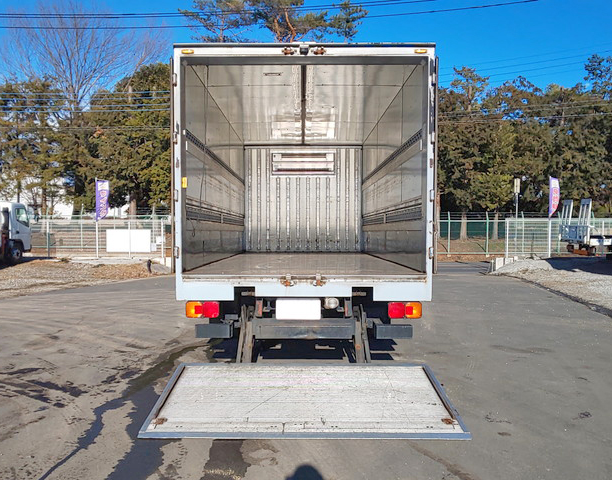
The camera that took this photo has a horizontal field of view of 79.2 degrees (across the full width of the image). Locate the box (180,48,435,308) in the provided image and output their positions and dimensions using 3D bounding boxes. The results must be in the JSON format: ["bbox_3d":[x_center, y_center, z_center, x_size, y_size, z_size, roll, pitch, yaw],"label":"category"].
[{"bbox_3d":[-0.040,-0.670,5.210,2.350,2.350,3.700,0,2,-1],"label":"box"}]

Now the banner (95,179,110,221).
[{"bbox_3d":[-9.000,-1.760,16.400,0.600,1.830,0.100,0,2,-12],"label":"banner"}]

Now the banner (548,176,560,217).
[{"bbox_3d":[11.100,-1.930,16.500,0.520,1.800,0.120,0,2,-12],"label":"banner"}]

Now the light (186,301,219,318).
[{"bbox_3d":[-0.960,0.655,3.455,0.310,0.155,0.080,0,2,-1],"label":"light"}]

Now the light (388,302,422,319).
[{"bbox_3d":[0.930,0.660,3.455,0.310,0.155,0.080,0,2,-1],"label":"light"}]

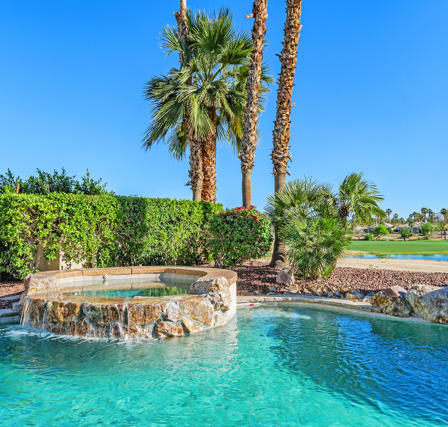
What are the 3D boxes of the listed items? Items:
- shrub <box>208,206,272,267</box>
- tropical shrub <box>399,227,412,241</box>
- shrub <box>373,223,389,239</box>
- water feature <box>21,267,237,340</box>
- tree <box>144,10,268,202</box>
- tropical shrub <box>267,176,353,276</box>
[{"bbox_3d":[0.537,0.773,13.881,2.050,2.010,1.950,0,-2,0],"label":"shrub"},{"bbox_3d":[28.924,3.213,67.929,2.250,2.250,2.250,0,-2,0],"label":"tropical shrub"},{"bbox_3d":[27.508,3.135,74.936,2.800,3.000,2.800,0,-2,0],"label":"shrub"},{"bbox_3d":[-1.580,1.347,7.157,3.550,0.610,3.500,0,-2,5],"label":"water feature"},{"bbox_3d":[-0.700,-3.051,17.118,4.700,9.900,4.700,0,-2,0],"label":"tree"},{"bbox_3d":[2.297,0.373,11.594,2.300,2.650,2.200,0,-2,0],"label":"tropical shrub"}]

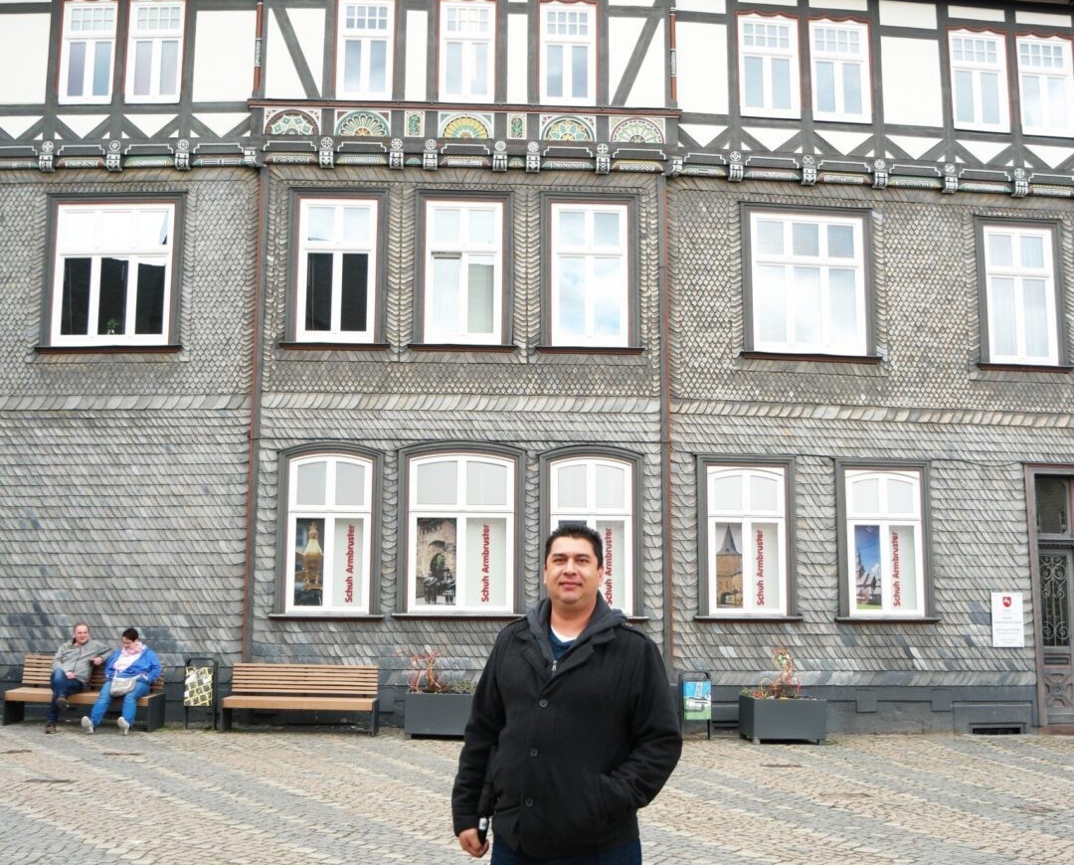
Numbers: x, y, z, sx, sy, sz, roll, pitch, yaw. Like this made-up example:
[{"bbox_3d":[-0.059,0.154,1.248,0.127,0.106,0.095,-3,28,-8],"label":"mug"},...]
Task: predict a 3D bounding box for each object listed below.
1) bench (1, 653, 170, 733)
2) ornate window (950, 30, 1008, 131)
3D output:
[{"bbox_3d":[-5.281,3.058,14.221,1.800,0.790,0.560,0,-8,3],"label":"bench"},{"bbox_3d":[5.668,-4.499,15.496,0.717,1.318,0.150,1,-7,-7],"label":"ornate window"}]

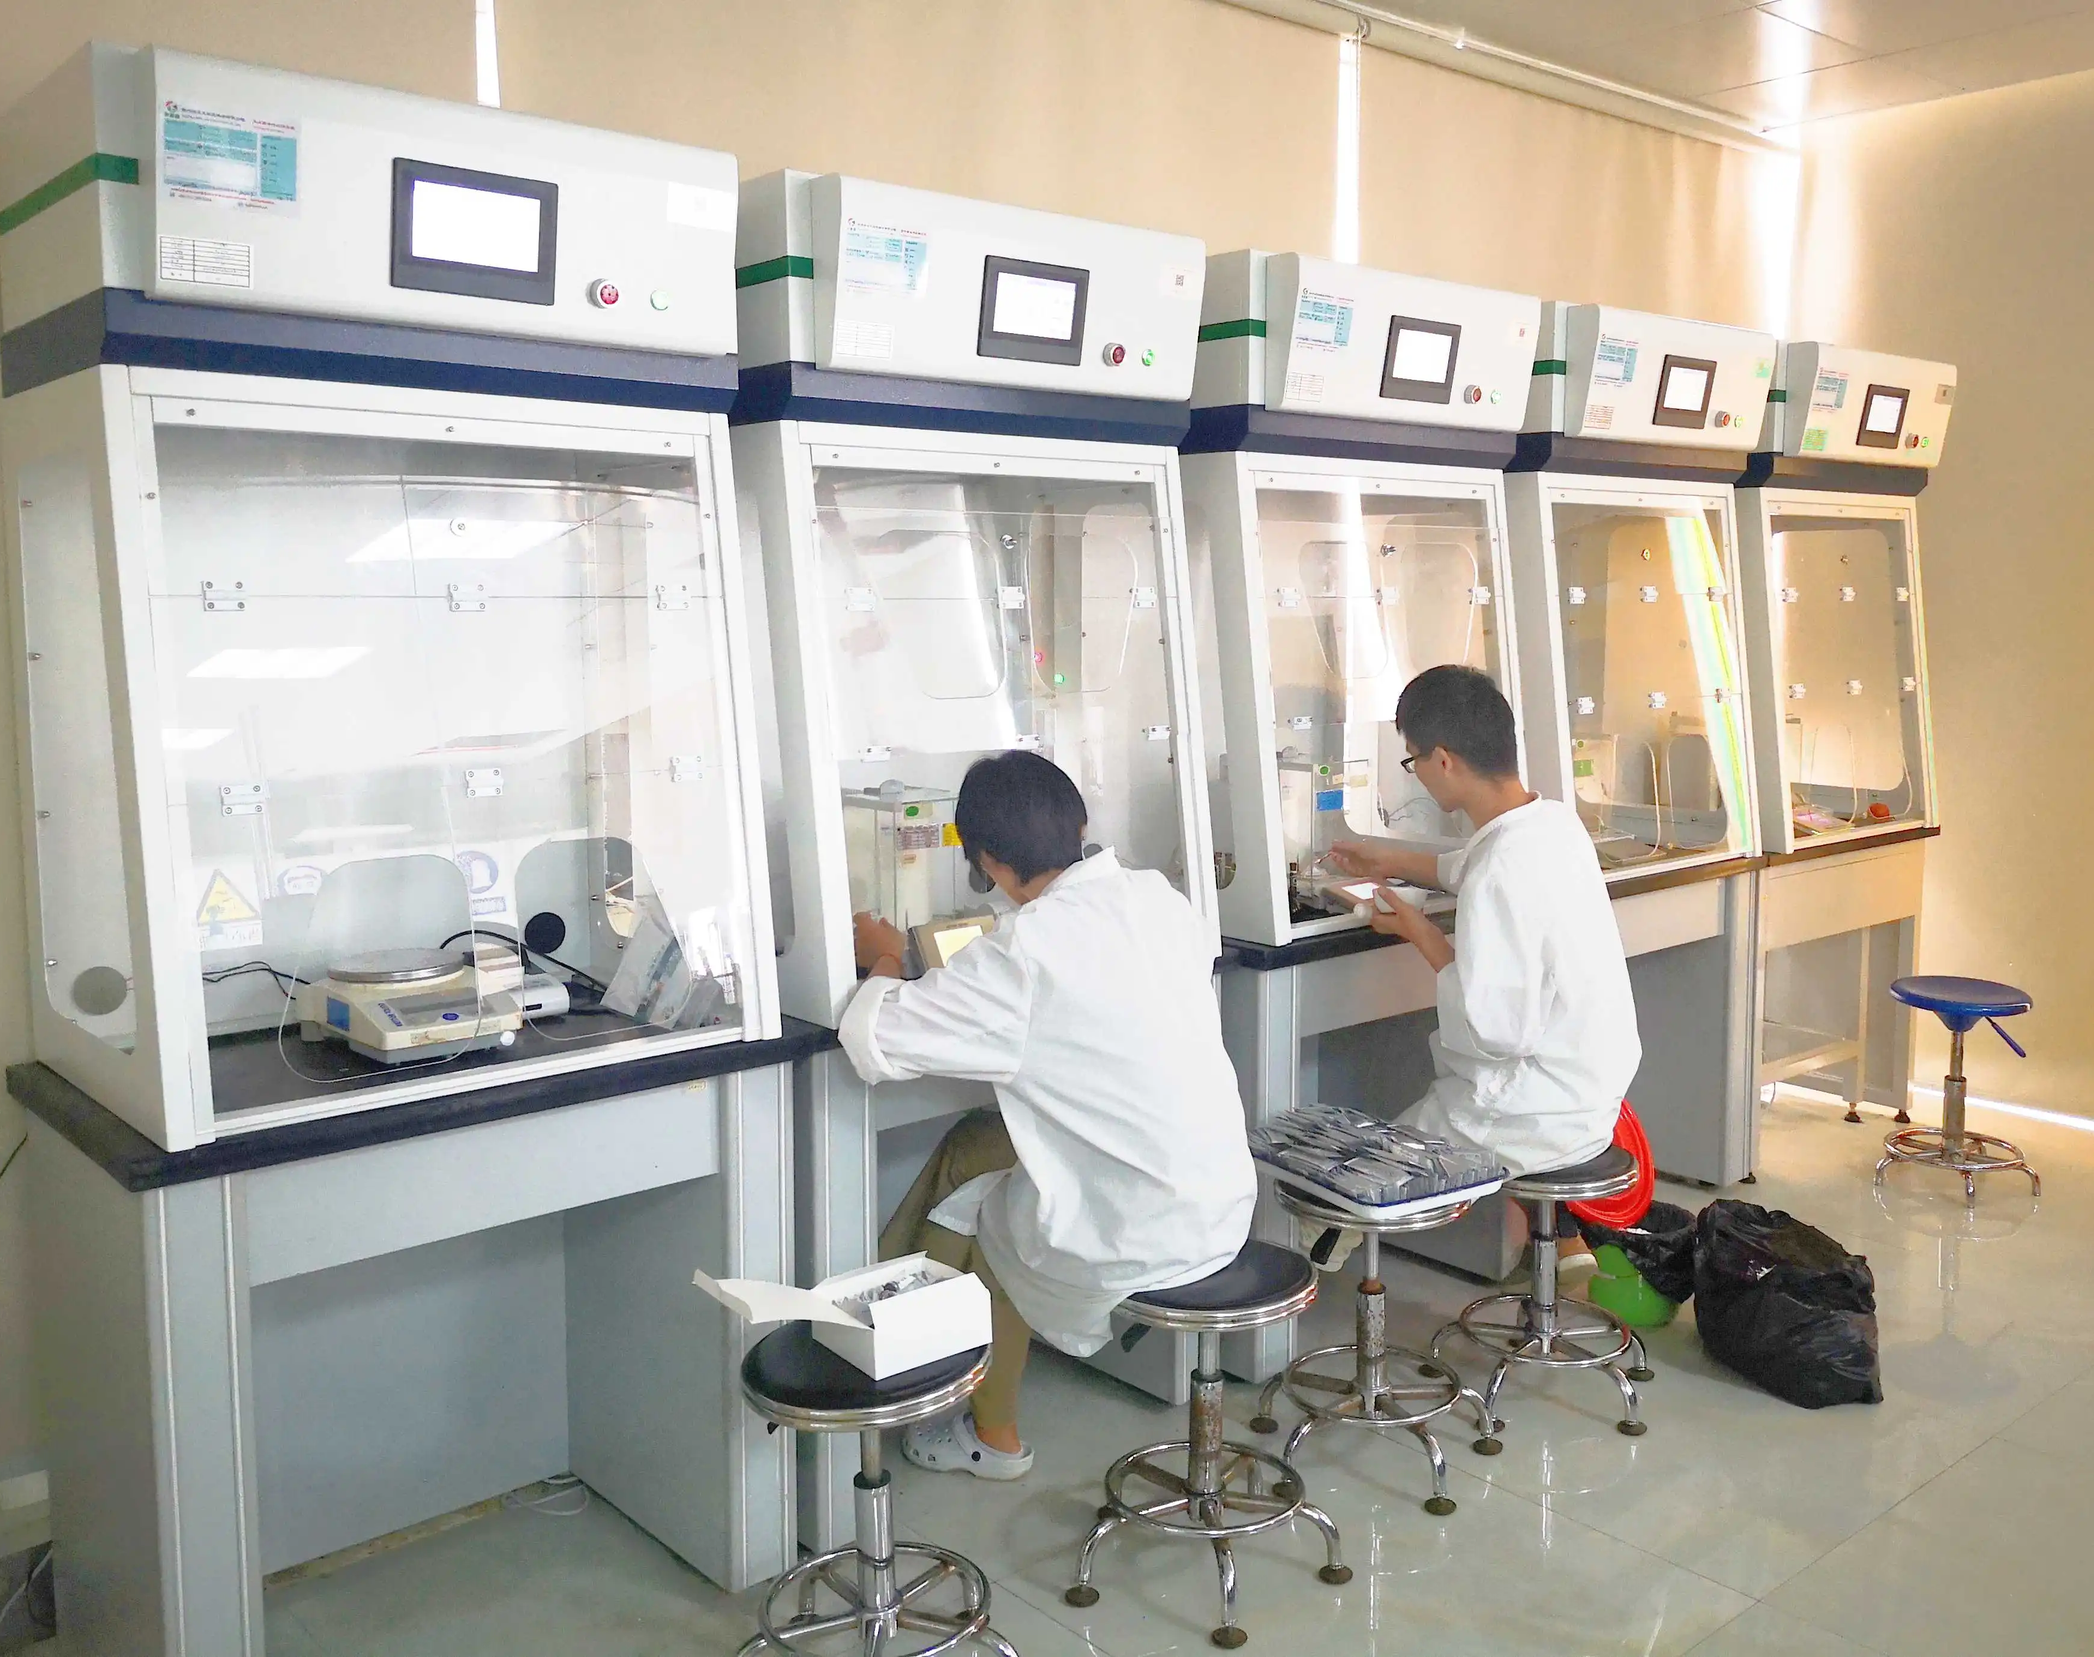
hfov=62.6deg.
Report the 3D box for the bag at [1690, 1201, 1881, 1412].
[{"bbox_3d":[1.363,0.876,3.199,0.236,0.271,0.412,-1,7,-5],"label":"bag"}]

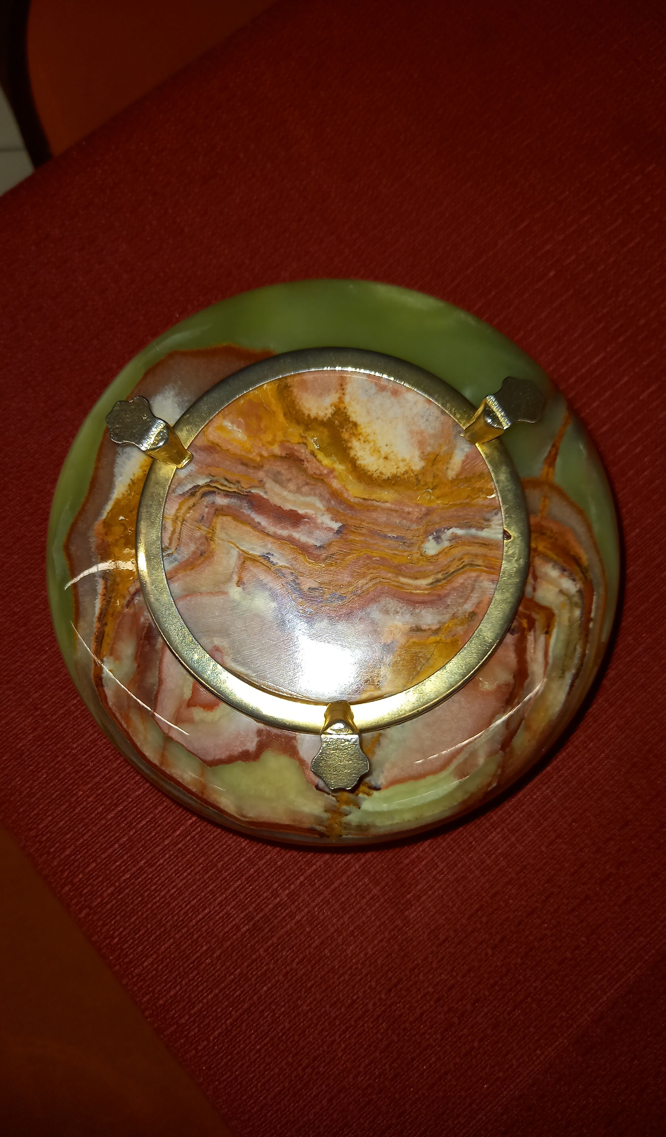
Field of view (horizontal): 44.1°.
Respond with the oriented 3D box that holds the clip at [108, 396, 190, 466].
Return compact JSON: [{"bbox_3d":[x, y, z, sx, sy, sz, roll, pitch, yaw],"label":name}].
[{"bbox_3d":[-0.059,-0.043,0.265,0.026,0.012,0.017,31,81,5],"label":"clip"}]

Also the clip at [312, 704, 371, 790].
[{"bbox_3d":[0.002,0.053,0.247,0.017,0.012,0.026,0,80,0],"label":"clip"}]

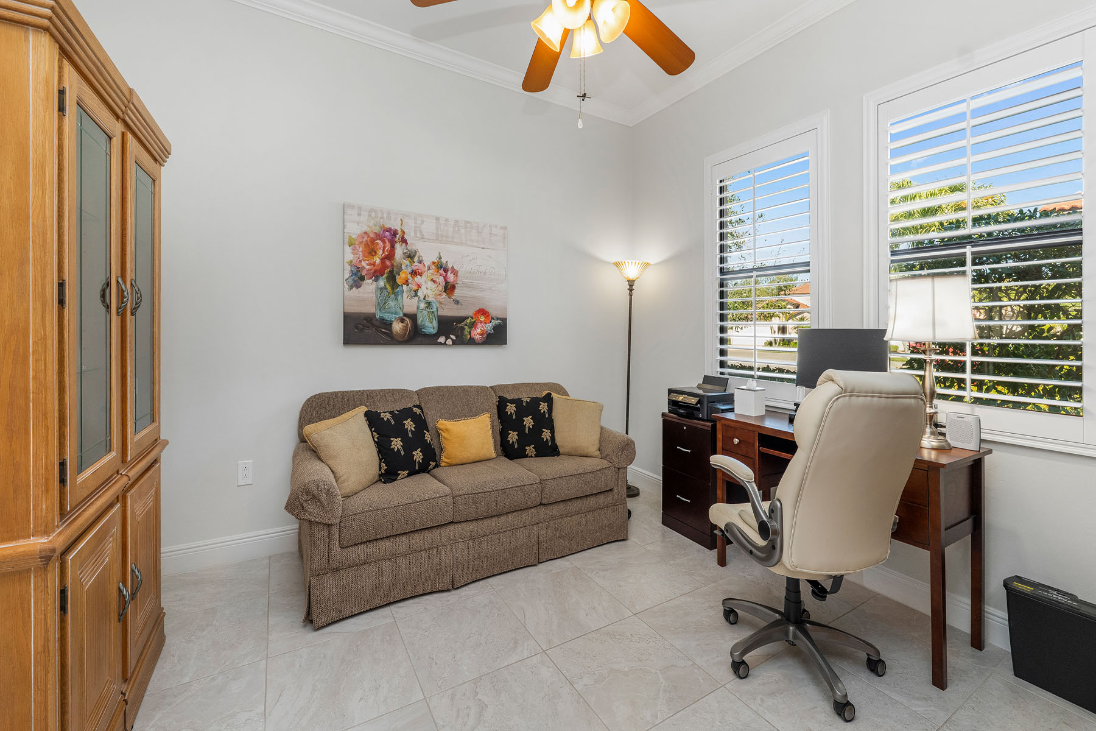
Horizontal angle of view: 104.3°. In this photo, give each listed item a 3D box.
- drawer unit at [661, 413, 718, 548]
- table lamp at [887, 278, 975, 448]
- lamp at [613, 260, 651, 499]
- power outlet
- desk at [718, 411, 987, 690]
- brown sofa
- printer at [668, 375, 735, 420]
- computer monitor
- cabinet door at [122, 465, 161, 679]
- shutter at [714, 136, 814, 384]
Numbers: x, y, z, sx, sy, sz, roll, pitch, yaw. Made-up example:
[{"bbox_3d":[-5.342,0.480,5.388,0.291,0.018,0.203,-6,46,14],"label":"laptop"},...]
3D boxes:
[{"bbox_3d":[1.014,0.693,2.736,0.371,0.745,0.425,-1,3,-31],"label":"drawer unit"},{"bbox_3d":[1.603,-0.019,1.787,0.299,0.717,0.291,-1,3,-31],"label":"table lamp"},{"bbox_3d":[0.639,0.087,3.366,0.288,1.841,0.281,1,3,0],"label":"lamp"},{"bbox_3d":[-1.623,0.580,2.288,0.073,0.126,0.010,-1,3,-31],"label":"power outlet"},{"bbox_3d":[1.341,0.721,2.038,0.437,0.815,0.990,-1,3,-31],"label":"desk"},{"bbox_3d":[-0.439,0.602,2.494,1.879,0.913,0.742,-1,3,-31],"label":"brown sofa"},{"bbox_3d":[1.015,0.206,2.720,0.294,0.227,0.366,-1,3,-31],"label":"printer"},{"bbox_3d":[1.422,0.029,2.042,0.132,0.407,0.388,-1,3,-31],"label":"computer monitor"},{"bbox_3d":[-1.489,0.715,1.568,0.026,0.620,0.448,-1,3,-31],"label":"cabinet door"},{"bbox_3d":[1.300,-0.570,2.617,0.046,1.507,0.665,-1,3,-31],"label":"shutter"}]

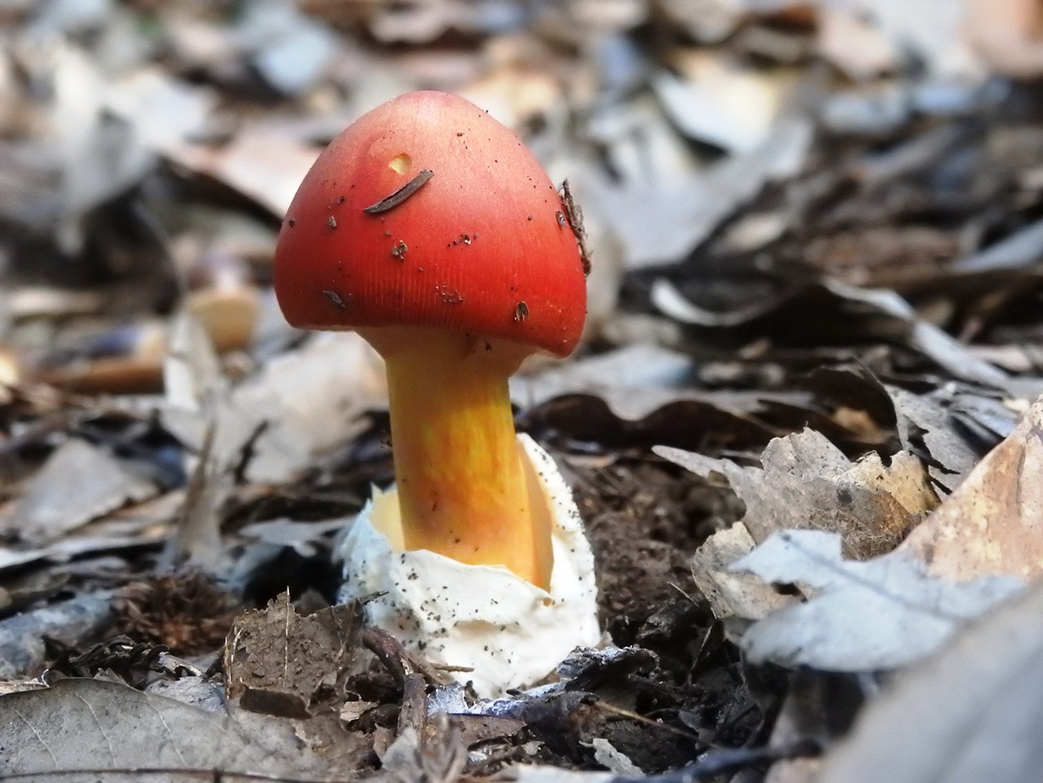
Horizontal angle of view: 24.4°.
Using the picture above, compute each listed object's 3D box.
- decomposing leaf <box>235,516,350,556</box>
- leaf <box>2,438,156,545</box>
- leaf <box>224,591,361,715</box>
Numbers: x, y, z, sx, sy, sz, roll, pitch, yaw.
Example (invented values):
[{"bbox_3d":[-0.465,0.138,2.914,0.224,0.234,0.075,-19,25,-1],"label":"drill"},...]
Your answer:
[{"bbox_3d":[-0.045,0.028,0.470,0.022,0.006,0.017,0,15,0],"label":"decomposing leaf"},{"bbox_3d":[-0.094,0.021,0.510,0.032,0.016,0.027,0,15,0],"label":"leaf"},{"bbox_3d":[-0.038,0.044,0.400,0.023,0.019,0.011,0,15,0],"label":"leaf"}]

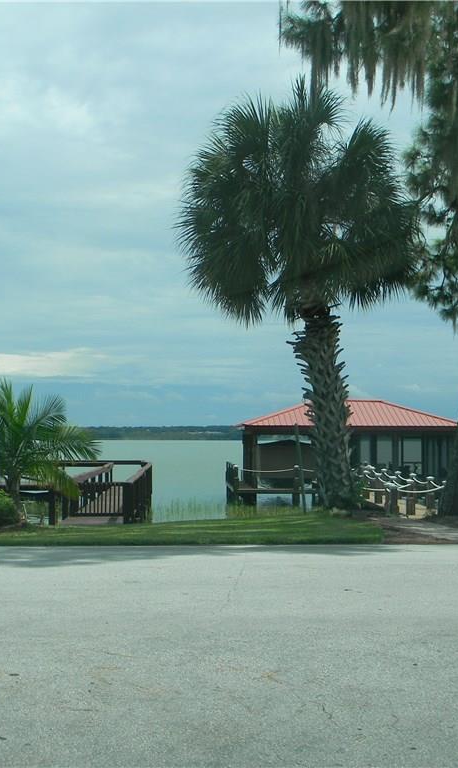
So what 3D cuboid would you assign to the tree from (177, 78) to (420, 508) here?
[{"bbox_3d":[1.307,-1.668,20.109,4.500,8.100,4.400,0,-3,0],"label":"tree"}]

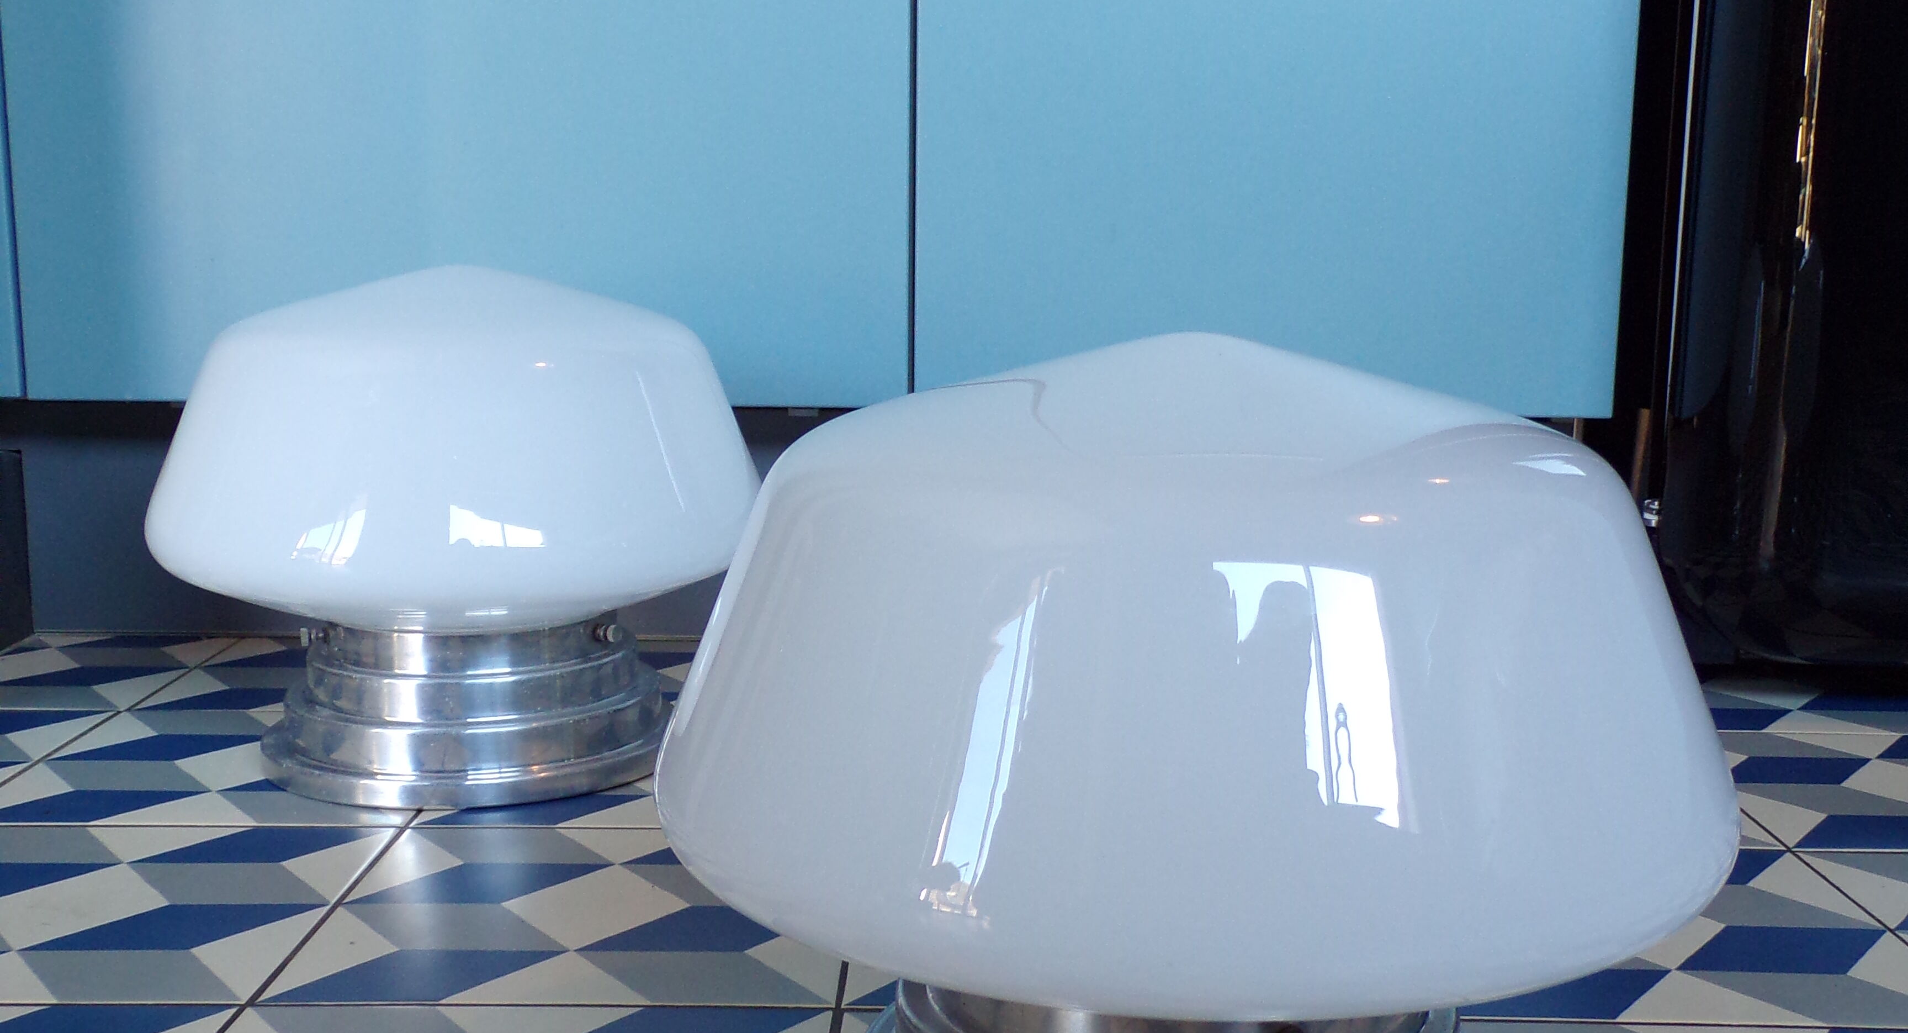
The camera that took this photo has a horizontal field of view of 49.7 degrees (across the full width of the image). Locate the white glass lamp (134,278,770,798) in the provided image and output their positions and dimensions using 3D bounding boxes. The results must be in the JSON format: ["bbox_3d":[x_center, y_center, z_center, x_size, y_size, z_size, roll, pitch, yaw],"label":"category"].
[{"bbox_3d":[-0.239,0.001,1.009,0.290,0.240,0.290,1,8,0],"label":"white glass lamp"}]

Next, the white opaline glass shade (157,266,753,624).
[{"bbox_3d":[-0.239,-0.034,1.004,0.290,0.170,0.290,1,8,0],"label":"white opaline glass shade"}]

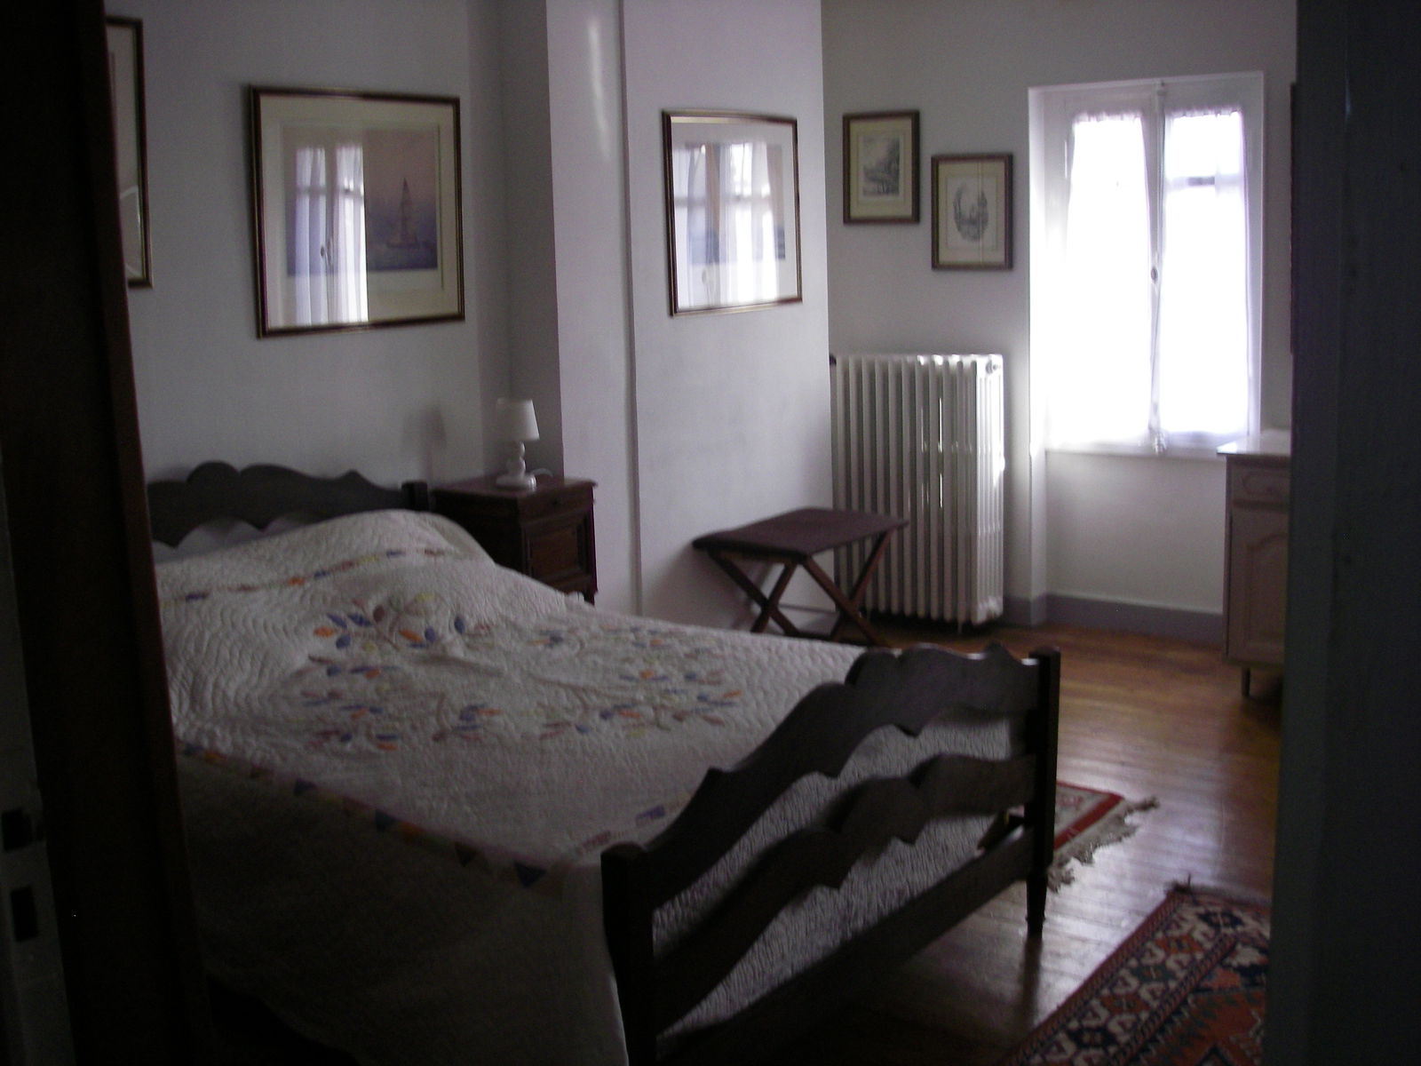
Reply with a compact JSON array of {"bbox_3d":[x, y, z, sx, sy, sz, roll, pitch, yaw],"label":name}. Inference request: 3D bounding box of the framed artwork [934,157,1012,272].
[{"bbox_3d":[0.996,-1.240,6.024,0.352,0.434,0.030,7,14,39],"label":"framed artwork"}]

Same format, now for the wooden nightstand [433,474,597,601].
[{"bbox_3d":[-0.579,0.259,4.784,0.357,0.813,0.342,7,14,39],"label":"wooden nightstand"}]

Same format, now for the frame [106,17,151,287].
[{"bbox_3d":[-1.627,-0.866,3.559,0.027,0.648,0.682,7,14,39],"label":"frame"}]

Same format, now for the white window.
[{"bbox_3d":[1.593,-0.950,5.733,0.836,1.261,0.053,7,14,39],"label":"white window"}]

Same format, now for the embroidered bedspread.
[{"bbox_3d":[-0.462,0.421,3.404,1.892,0.745,1.452,7,14,39],"label":"embroidered bedspread"}]

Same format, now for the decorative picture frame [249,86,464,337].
[{"bbox_3d":[-0.973,-0.903,4.376,0.027,0.647,0.713,7,14,39],"label":"decorative picture frame"}]

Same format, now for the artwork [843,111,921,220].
[{"bbox_3d":[0.671,-1.466,6.258,0.361,0.439,0.030,7,14,39],"label":"artwork"}]

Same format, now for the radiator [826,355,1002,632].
[{"bbox_3d":[0.819,-0.178,6.191,0.669,1.087,0.198,7,14,39],"label":"radiator"}]

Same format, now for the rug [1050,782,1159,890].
[{"bbox_3d":[0.494,0.719,4.321,1.322,0.012,0.714,7,14,39],"label":"rug"}]

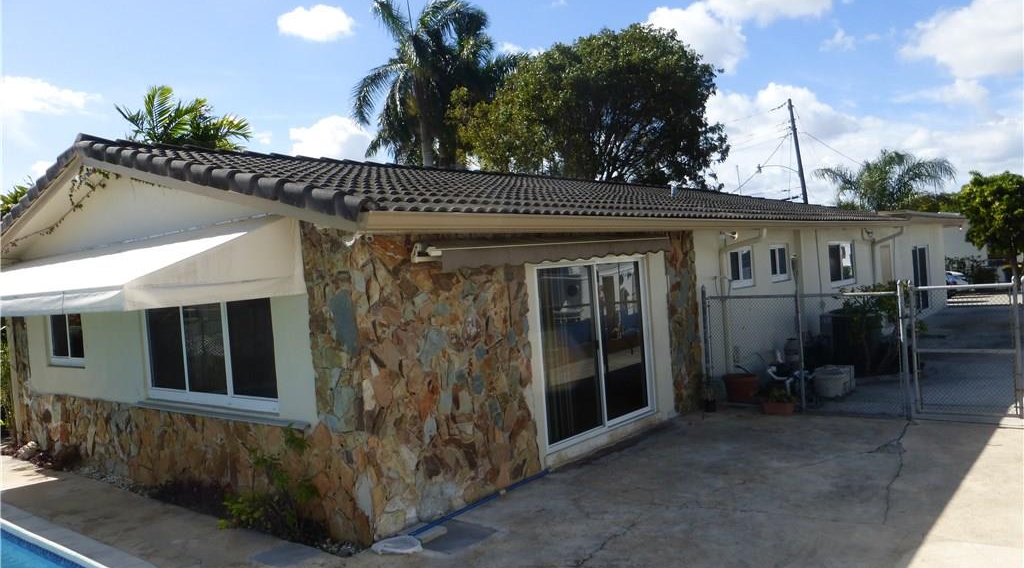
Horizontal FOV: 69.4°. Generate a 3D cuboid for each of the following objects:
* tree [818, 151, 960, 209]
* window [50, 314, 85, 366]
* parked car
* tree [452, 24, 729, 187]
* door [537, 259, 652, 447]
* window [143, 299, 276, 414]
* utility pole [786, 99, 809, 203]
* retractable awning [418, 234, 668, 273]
[{"bbox_3d":[17.390,-2.858,34.026,6.200,6.580,5.900,-4,1,27],"label":"tree"},{"bbox_3d":[-6.551,0.755,10.827,1.340,0.900,0.120,-4,1,41],"label":"window"},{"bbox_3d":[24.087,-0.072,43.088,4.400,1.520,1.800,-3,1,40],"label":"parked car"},{"bbox_3d":[3.816,-4.796,32.050,11.300,12.650,10.500,-5,0,7],"label":"tree"},{"bbox_3d":[1.075,0.753,8.938,0.130,2.070,2.370,-4,1,41],"label":"door"},{"bbox_3d":[-3.401,0.709,8.138,2.860,1.270,0.120,-4,1,41],"label":"window"},{"bbox_3d":[17.815,-5.489,45.035,0.300,11.630,0.300,-9,0,41],"label":"utility pole"},{"bbox_3d":[0.613,-0.391,8.232,0.280,0.270,4.340,-4,1,41],"label":"retractable awning"}]

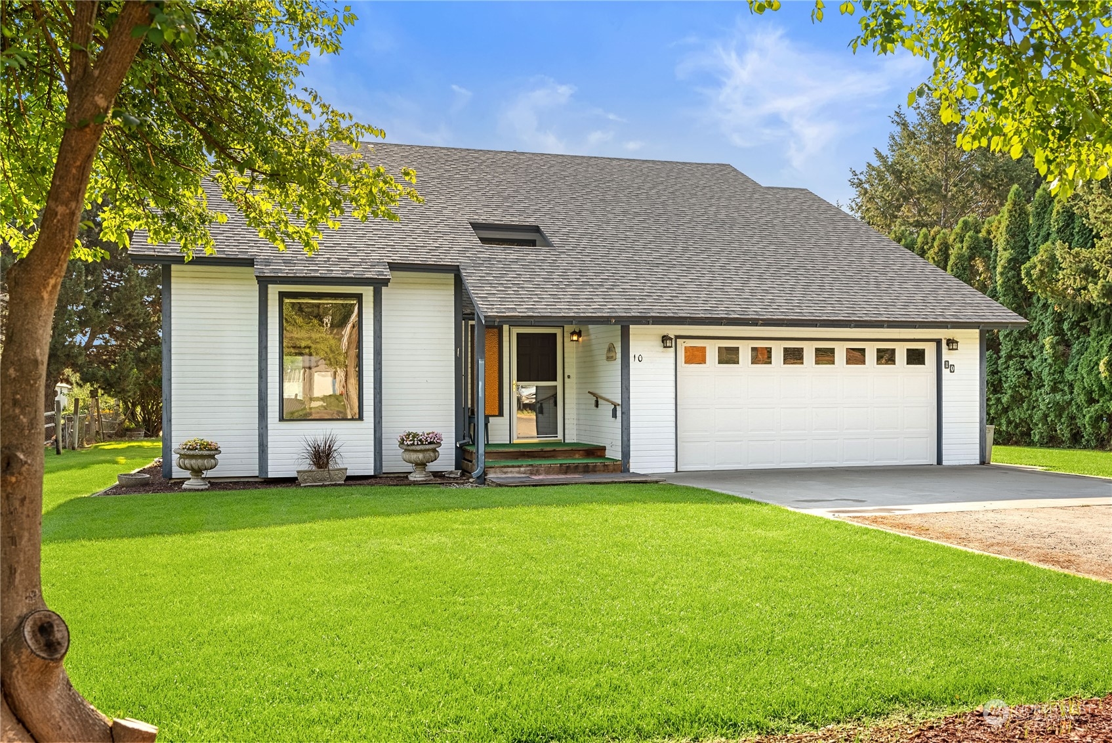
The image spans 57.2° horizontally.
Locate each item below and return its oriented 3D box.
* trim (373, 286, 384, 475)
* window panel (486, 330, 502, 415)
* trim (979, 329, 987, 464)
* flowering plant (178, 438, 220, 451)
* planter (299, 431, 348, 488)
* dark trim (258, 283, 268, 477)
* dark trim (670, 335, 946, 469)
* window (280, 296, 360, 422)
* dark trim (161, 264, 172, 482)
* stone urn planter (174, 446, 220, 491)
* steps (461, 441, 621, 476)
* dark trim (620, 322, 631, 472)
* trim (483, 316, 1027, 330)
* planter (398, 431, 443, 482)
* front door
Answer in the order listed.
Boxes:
[{"bbox_3d":[-2.895,0.142,16.569,0.154,3.067,0.075,0,-1,-16],"label":"trim"},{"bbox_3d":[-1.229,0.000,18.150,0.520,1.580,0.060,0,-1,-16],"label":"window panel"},{"bbox_3d":[7.588,0.442,18.135,0.152,2.390,0.075,0,-1,-16],"label":"trim"},{"bbox_3d":[-5.407,1.102,15.450,0.600,0.190,0.560,0,-1,-16],"label":"flowering plant"},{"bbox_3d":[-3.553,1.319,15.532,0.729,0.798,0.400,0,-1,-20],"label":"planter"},{"bbox_3d":[-4.616,0.143,16.071,0.147,3.046,0.075,0,-1,-16],"label":"dark trim"},{"bbox_3d":[4.273,0.554,17.160,4.900,2.140,0.080,0,-1,-16],"label":"dark trim"},{"bbox_3d":[-3.735,-0.235,16.210,1.300,2.060,0.070,0,-1,-16],"label":"window"},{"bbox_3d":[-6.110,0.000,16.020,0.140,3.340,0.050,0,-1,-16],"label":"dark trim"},{"bbox_3d":[-5.436,1.461,15.450,0.690,0.580,0.690,0,-1,-16],"label":"stone urn planter"},{"bbox_3d":[-0.412,1.443,17.111,2.320,0.385,2.534,0,-1,-16],"label":"steps"},{"bbox_3d":[1.099,0.426,16.120,0.145,2.350,0.060,0,-1,-16],"label":"dark trim"},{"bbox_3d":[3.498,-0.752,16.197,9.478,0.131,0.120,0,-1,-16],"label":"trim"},{"bbox_3d":[-2.170,1.356,16.348,0.691,0.761,0.691,0,-1,-16],"label":"planter"},{"bbox_3d":[-0.342,0.243,18.475,0.966,2.067,0.080,0,-1,-16],"label":"front door"}]

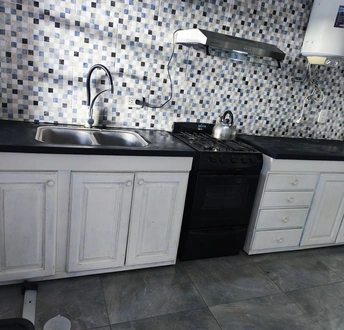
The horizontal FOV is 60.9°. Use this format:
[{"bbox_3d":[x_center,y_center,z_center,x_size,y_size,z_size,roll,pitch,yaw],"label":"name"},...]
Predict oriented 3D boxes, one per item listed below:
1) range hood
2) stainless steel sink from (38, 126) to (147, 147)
[{"bbox_3d":[0.390,-0.813,2.055,0.591,0.151,0.505,1,20,-22],"label":"range hood"},{"bbox_3d":[-0.526,-0.115,1.931,0.670,0.171,0.456,1,20,-22],"label":"stainless steel sink"}]

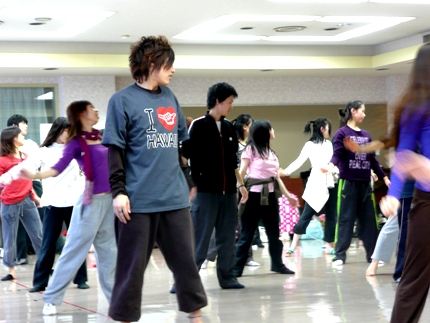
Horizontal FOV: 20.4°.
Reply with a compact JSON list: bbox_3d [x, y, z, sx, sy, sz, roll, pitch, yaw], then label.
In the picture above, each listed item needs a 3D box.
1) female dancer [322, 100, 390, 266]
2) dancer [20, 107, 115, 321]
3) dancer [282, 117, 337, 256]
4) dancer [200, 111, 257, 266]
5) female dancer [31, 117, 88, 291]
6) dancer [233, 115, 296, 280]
[{"bbox_3d":[1.383,0.213,11.700,0.620,1.615,0.450,-1,-1,-30],"label":"female dancer"},{"bbox_3d":[-0.990,0.325,8.350,0.740,1.497,0.500,-1,-1,-35],"label":"dancer"},{"bbox_3d":[1.057,0.277,13.350,0.600,1.553,0.500,-1,-1,-35],"label":"dancer"},{"bbox_3d":[0.162,0.303,12.050,0.550,1.547,0.450,-1,-1,-33],"label":"dancer"},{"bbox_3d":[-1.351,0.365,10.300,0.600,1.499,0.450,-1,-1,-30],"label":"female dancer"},{"bbox_3d":[0.481,0.346,11.250,0.580,1.459,0.450,-1,-1,-28],"label":"dancer"}]

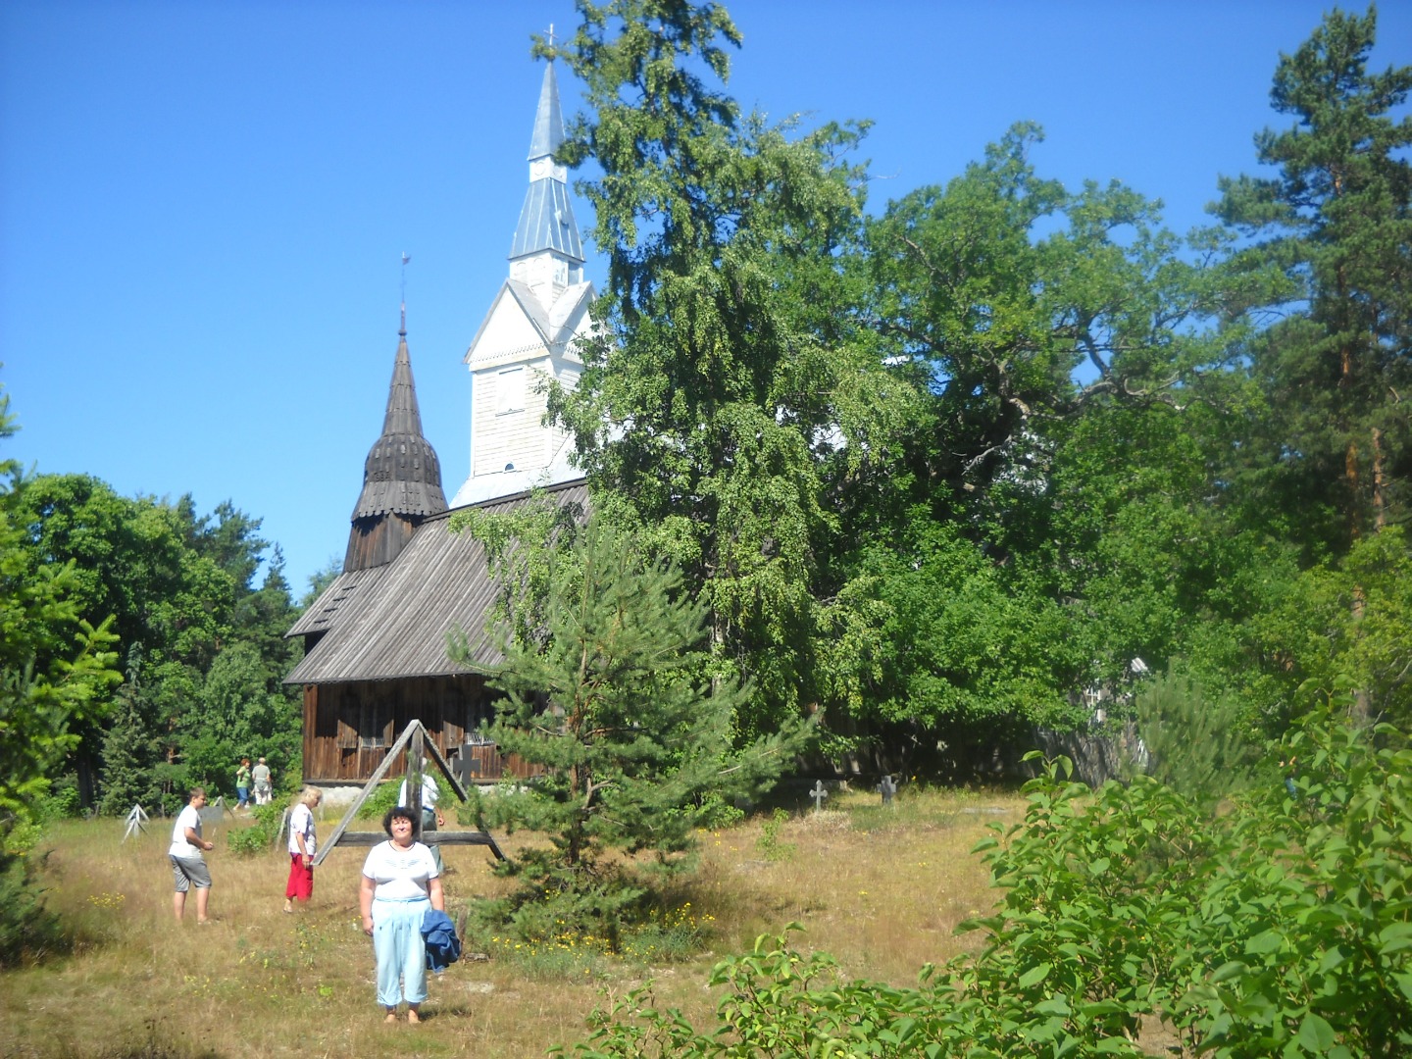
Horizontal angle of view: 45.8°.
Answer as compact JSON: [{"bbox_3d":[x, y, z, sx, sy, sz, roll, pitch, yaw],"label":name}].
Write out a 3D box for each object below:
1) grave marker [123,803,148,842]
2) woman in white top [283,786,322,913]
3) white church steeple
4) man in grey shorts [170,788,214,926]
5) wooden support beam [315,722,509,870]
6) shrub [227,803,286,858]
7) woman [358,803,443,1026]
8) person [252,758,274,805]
[{"bbox_3d":[-12.620,6.508,37.067,0.560,0.880,0.350,3,-9,-18],"label":"grave marker"},{"bbox_3d":[-5.152,4.078,21.343,0.450,1.593,0.480,1,-8,-5],"label":"woman in white top"},{"bbox_3d":[-6.753,-10.221,68.027,5.200,18.725,5.200,-6,-10,36],"label":"white church steeple"},{"bbox_3d":[-6.323,3.987,20.548,0.530,1.654,0.480,1,-8,-6],"label":"man in grey shorts"},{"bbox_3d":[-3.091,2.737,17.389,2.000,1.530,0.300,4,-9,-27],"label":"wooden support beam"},{"bbox_3d":[-8.626,5.753,32.015,1.150,1.041,1.100,1,-8,-7],"label":"shrub"},{"bbox_3d":[-2.280,2.872,12.526,0.660,1.601,0.380,1,-8,-10],"label":"woman"},{"bbox_3d":[-15.712,8.970,59.331,0.620,1.684,0.380,2,-8,-11],"label":"person"}]

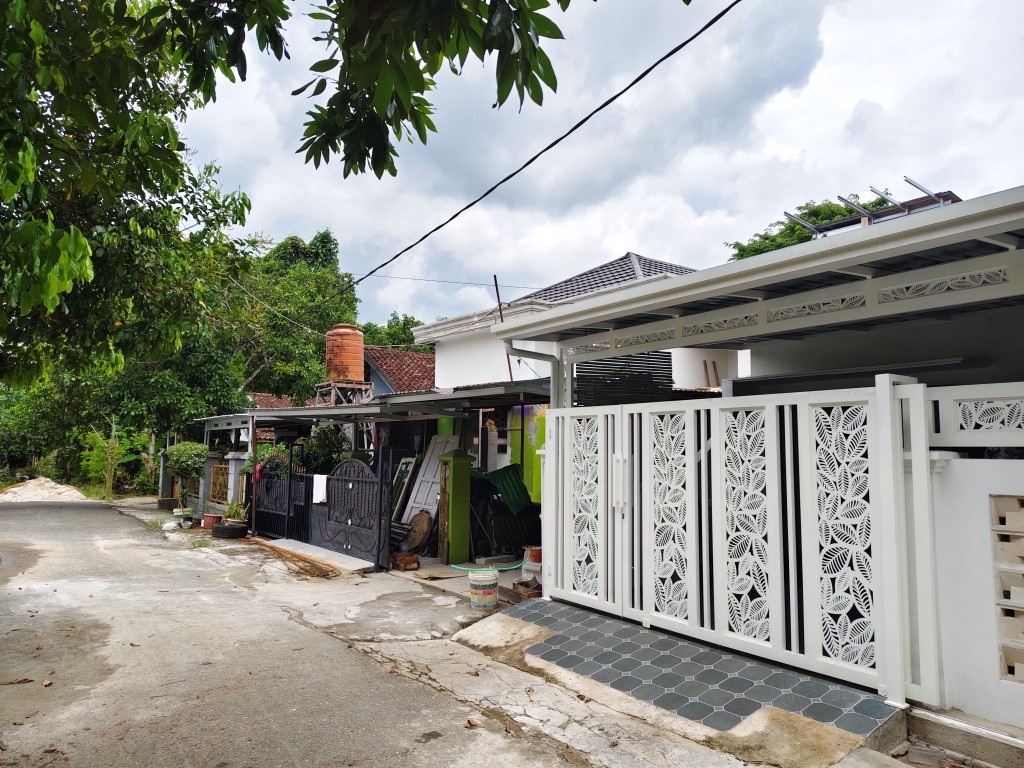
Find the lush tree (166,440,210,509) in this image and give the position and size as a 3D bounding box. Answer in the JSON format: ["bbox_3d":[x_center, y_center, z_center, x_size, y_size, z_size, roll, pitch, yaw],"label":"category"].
[{"bbox_3d":[-6.656,1.862,14.000,0.870,1.360,0.870,5,-7,-36],"label":"lush tree"}]

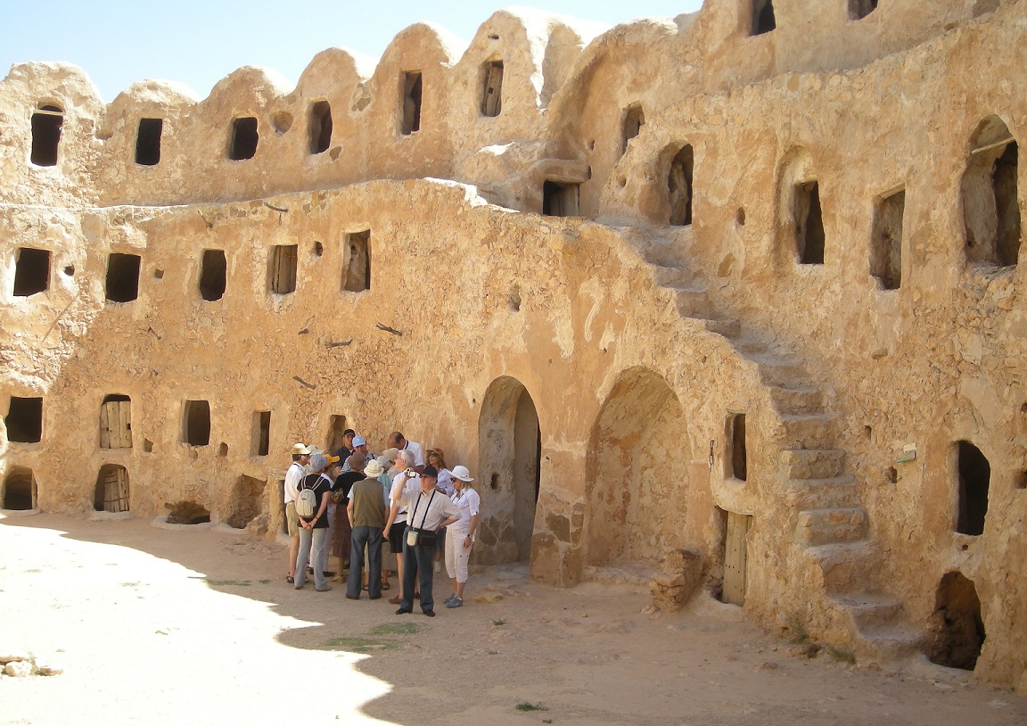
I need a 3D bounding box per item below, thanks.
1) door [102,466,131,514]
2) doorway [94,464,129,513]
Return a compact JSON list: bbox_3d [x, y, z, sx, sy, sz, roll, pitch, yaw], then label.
[{"bbox_3d":[-7.363,2.355,24.200,0.520,0.859,0.100,0,1,6],"label":"door"},{"bbox_3d":[-7.431,2.312,24.100,0.658,0.922,0.280,0,1,7],"label":"doorway"}]

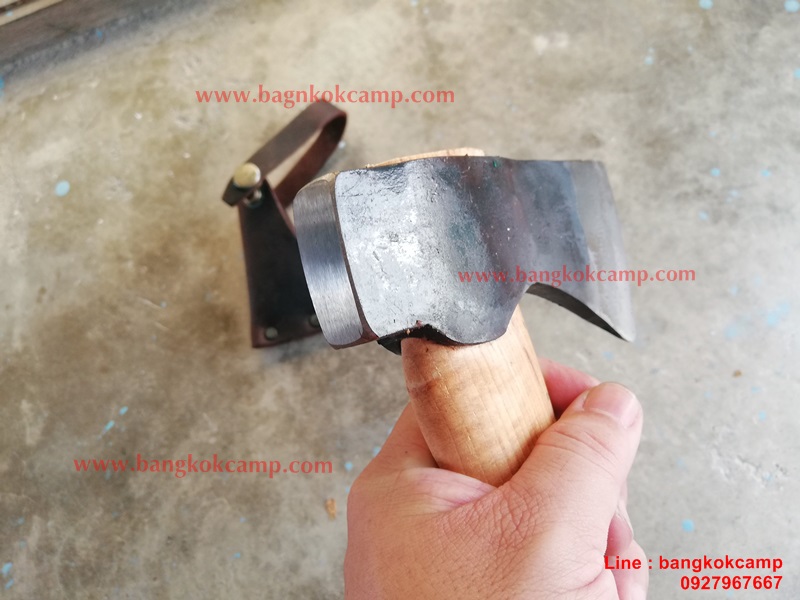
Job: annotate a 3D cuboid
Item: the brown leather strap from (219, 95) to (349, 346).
[{"bbox_3d":[-0.064,-0.051,0.368,0.088,0.040,0.159,0,62,0],"label":"brown leather strap"}]

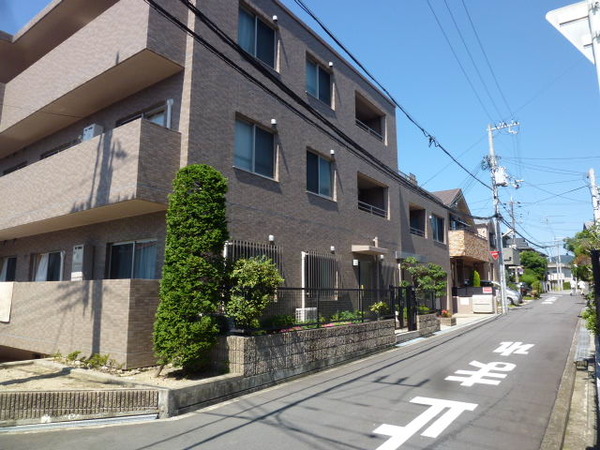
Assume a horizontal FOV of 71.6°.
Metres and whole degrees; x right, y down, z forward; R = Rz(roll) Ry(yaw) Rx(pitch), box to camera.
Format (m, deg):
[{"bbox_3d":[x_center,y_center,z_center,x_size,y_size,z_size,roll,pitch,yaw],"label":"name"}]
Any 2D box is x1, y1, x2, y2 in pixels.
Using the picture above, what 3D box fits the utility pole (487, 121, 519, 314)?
[{"bbox_3d":[10.467,-0.441,20.550,1.600,9.600,0.700,-6,-11,36],"label":"utility pole"}]

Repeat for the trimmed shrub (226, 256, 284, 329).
[{"bbox_3d":[-0.810,1.199,7.435,0.980,1.200,1.000,0,-9,0],"label":"trimmed shrub"}]

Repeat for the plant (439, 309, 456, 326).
[{"bbox_3d":[5.714,3.578,16.211,0.600,0.620,0.580,-6,-11,36],"label":"plant"}]

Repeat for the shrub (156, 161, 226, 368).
[{"bbox_3d":[-1.657,0.666,6.517,1.000,3.200,1.000,0,-9,0],"label":"shrub"}]

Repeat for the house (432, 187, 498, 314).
[{"bbox_3d":[7.285,1.663,26.962,8.600,7.500,8.000,-6,-11,36],"label":"house"}]

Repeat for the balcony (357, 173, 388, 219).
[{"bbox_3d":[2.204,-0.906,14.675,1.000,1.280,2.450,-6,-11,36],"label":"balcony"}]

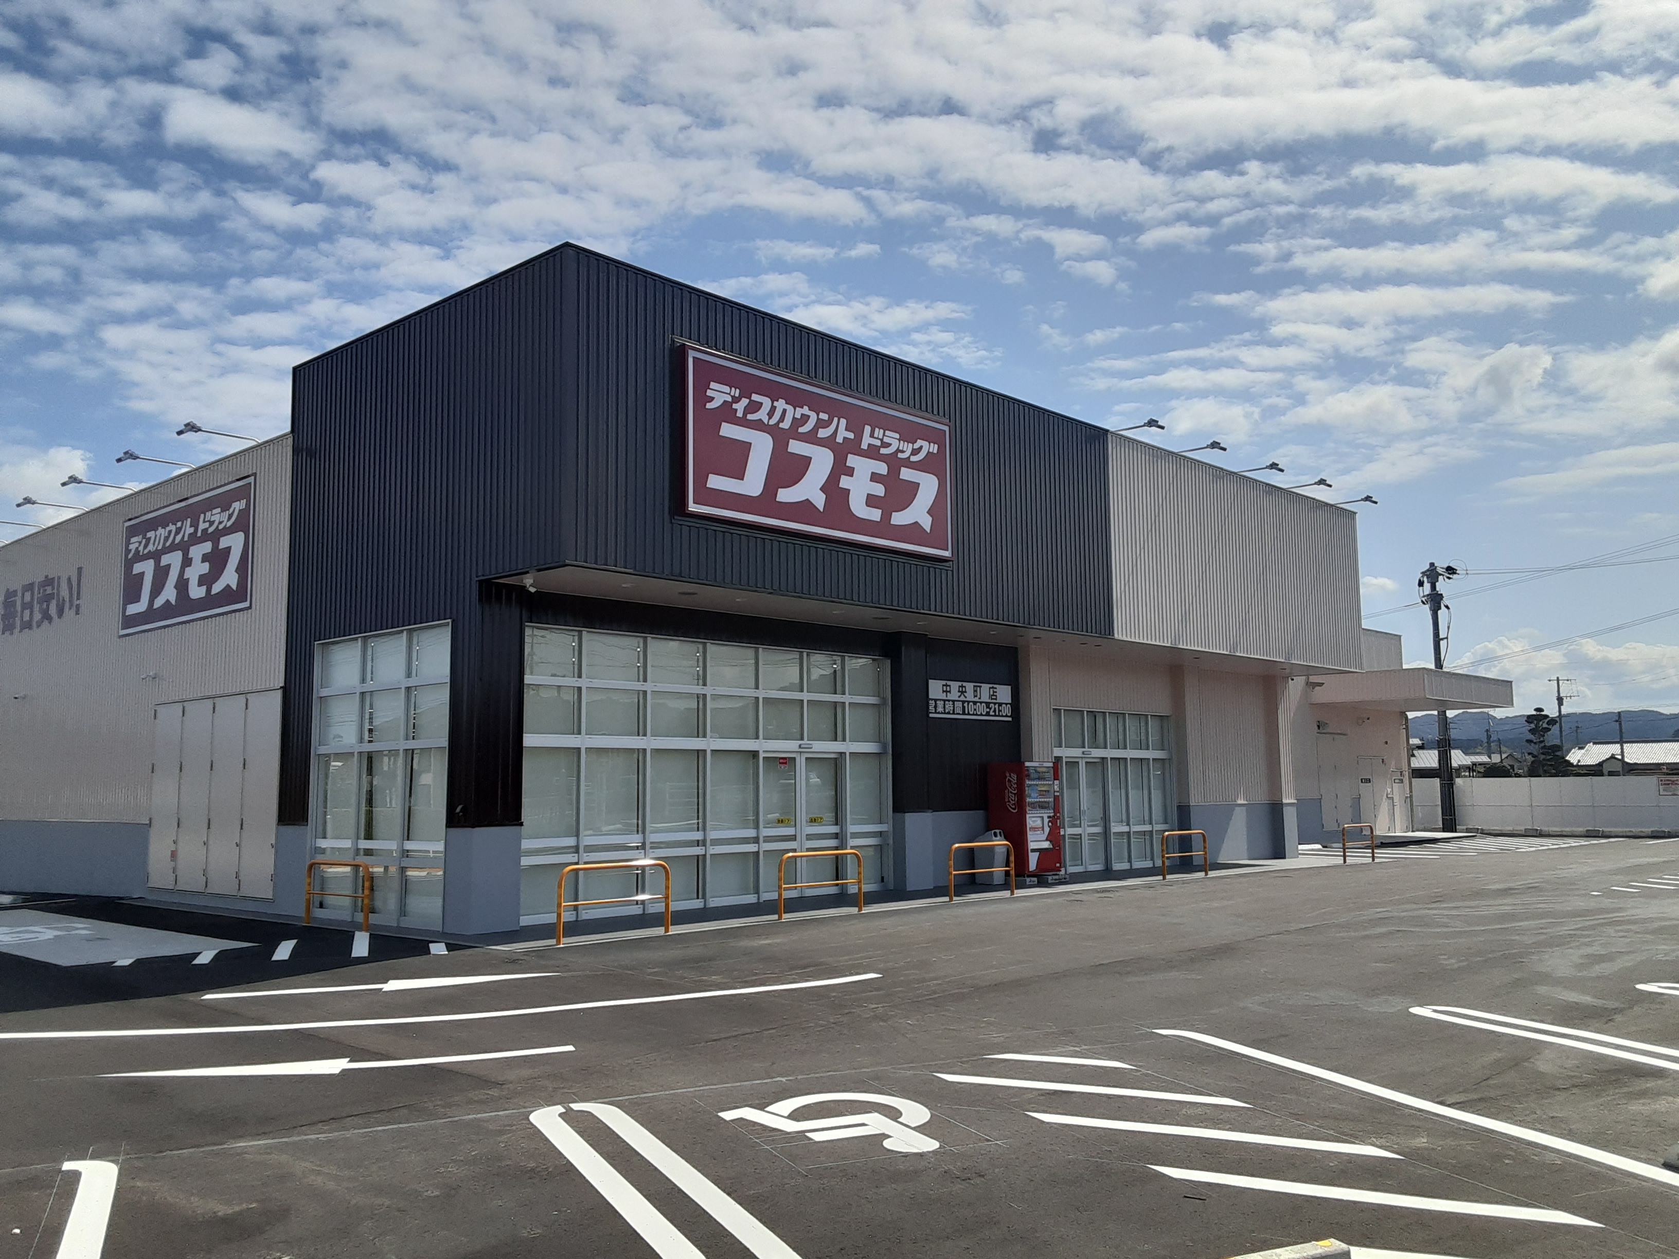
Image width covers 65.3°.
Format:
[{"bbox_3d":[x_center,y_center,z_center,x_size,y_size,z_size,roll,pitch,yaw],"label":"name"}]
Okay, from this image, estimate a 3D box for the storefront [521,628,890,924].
[{"bbox_3d":[-1.424,1.892,17.379,0.152,3.429,6.484,-7,-9,43],"label":"storefront"}]

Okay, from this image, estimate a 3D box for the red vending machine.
[{"bbox_3d":[3.049,3.103,21.375,0.727,1.853,0.980,-7,-9,43],"label":"red vending machine"}]

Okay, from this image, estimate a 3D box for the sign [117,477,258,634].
[{"bbox_3d":[-10.070,-1.056,20.018,5.121,1.970,0.091,-7,-9,43],"label":"sign"}]

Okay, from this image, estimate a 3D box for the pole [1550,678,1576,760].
[{"bbox_3d":[56.870,8.558,102.447,1.900,9.650,0.600,-7,-9,43],"label":"pole"}]

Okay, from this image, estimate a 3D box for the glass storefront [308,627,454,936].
[{"bbox_3d":[-5.412,1.715,15.435,3.252,3.384,0.152,-7,-9,43],"label":"glass storefront"}]

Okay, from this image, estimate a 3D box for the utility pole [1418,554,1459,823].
[{"bbox_3d":[18.272,2.135,39.518,0.900,8.411,0.700,-7,-9,43],"label":"utility pole"}]

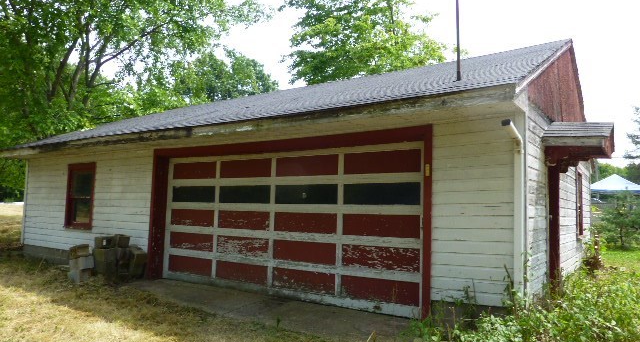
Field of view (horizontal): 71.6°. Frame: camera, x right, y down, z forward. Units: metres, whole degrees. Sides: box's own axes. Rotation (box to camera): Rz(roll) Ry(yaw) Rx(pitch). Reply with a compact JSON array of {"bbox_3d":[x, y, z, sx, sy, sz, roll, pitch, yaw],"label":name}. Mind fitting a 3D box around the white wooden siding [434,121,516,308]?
[{"bbox_3d":[1.669,0.433,4.853,0.877,1.997,0.100,-2,-6,34],"label":"white wooden siding"}]

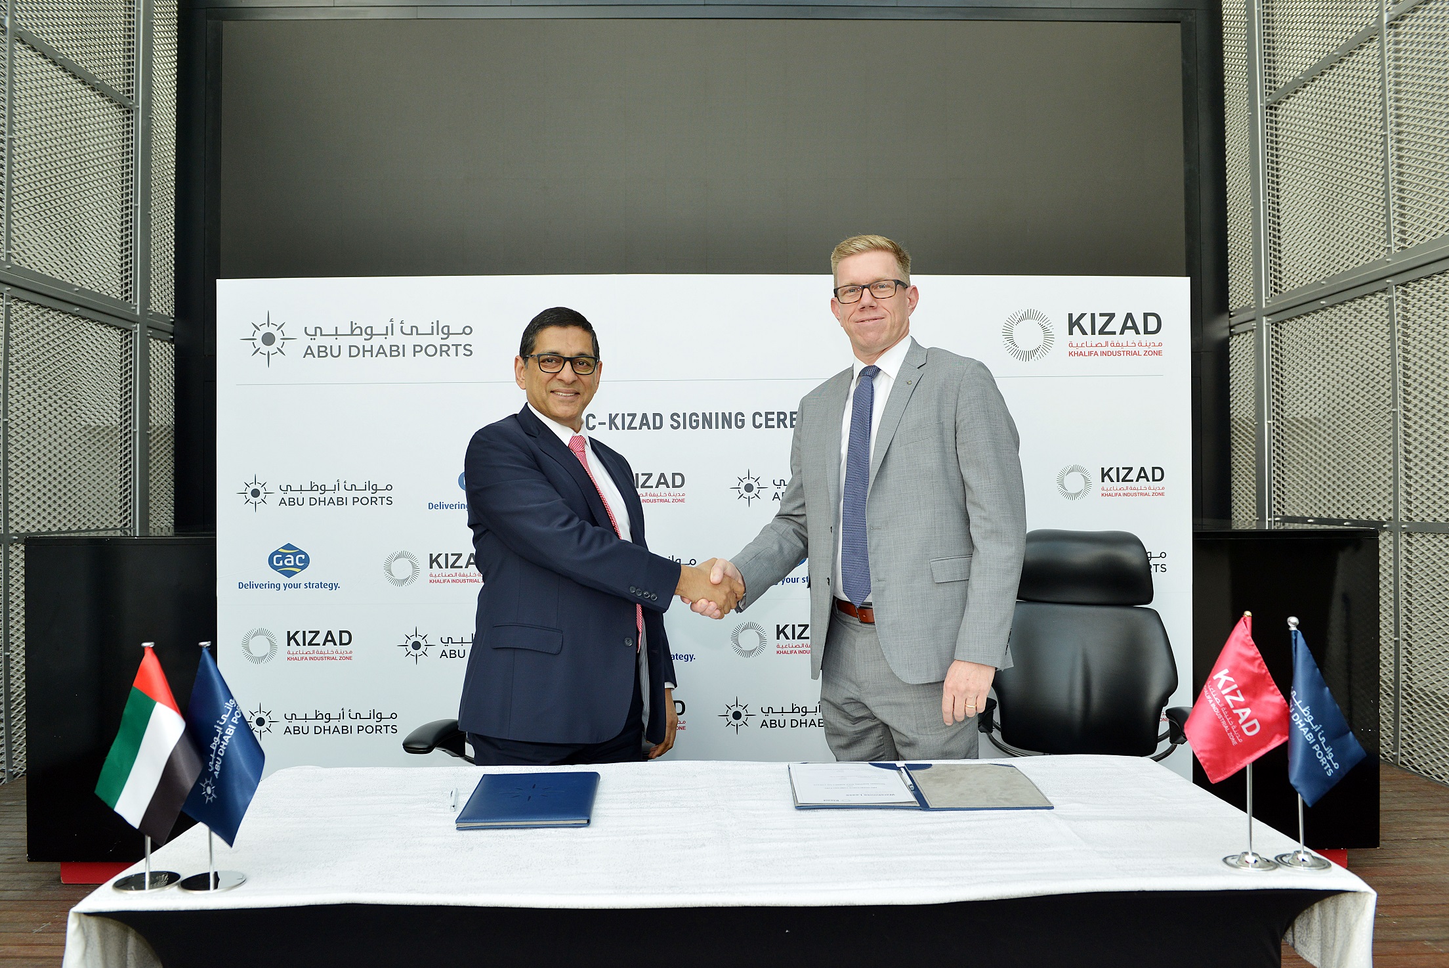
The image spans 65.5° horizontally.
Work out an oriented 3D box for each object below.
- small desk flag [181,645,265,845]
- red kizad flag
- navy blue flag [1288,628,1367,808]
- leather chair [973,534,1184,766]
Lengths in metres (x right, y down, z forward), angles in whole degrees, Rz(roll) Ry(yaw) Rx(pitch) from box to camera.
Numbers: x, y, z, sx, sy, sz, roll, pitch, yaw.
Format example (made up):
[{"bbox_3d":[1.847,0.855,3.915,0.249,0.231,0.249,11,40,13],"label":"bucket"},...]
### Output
[{"bbox_3d":[-0.727,0.379,1.635,0.120,0.282,0.070,0,-1,-7],"label":"small desk flag"},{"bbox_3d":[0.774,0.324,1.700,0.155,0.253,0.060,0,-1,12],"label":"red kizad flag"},{"bbox_3d":[0.917,0.356,1.715,0.118,0.272,0.060,0,-1,12],"label":"navy blue flag"},{"bbox_3d":[0.900,0.723,2.870,0.640,1.200,0.650,0,-1,18],"label":"leather chair"}]

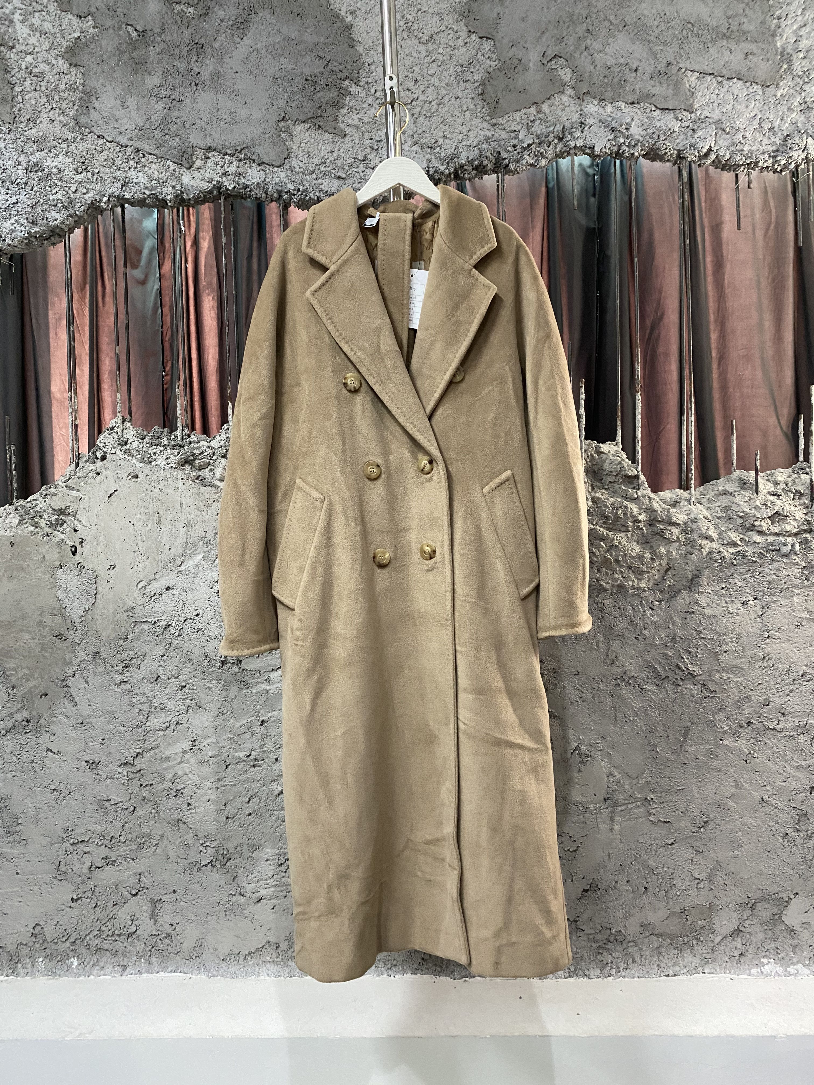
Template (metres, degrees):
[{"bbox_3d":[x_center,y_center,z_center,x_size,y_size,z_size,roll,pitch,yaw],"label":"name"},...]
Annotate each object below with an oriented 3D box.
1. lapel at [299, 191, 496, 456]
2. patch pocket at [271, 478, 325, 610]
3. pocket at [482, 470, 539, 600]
[{"bbox_3d":[-0.011,-0.362,1.300,0.305,0.415,0.115,-2,0,0],"label":"lapel"},{"bbox_3d":[-0.174,0.003,1.300,0.062,0.195,0.028,12,0,20],"label":"patch pocket"},{"bbox_3d":[0.167,-0.011,1.300,0.064,0.195,0.028,-14,0,-22],"label":"pocket"}]

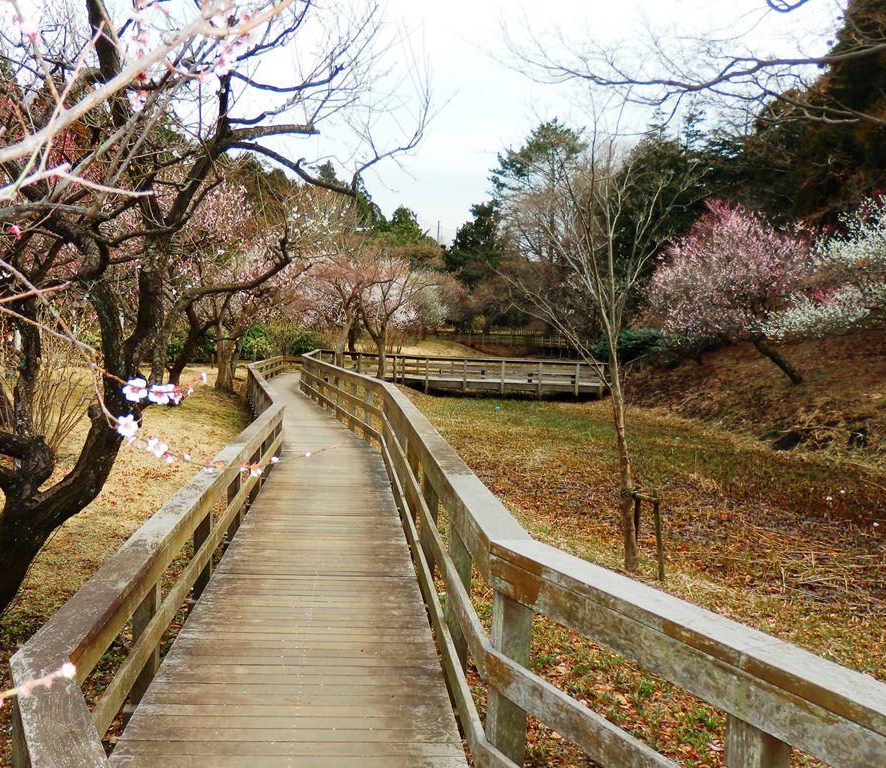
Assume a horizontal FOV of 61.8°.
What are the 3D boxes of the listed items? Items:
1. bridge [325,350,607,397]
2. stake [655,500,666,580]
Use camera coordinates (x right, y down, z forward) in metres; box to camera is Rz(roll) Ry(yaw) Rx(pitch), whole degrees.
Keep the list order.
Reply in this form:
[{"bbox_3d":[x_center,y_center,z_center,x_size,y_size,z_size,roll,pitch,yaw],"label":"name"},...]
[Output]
[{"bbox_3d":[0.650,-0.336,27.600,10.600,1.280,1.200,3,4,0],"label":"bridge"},{"bbox_3d":[2.000,1.416,6.800,0.052,0.760,0.052,-5,4,0],"label":"stake"}]

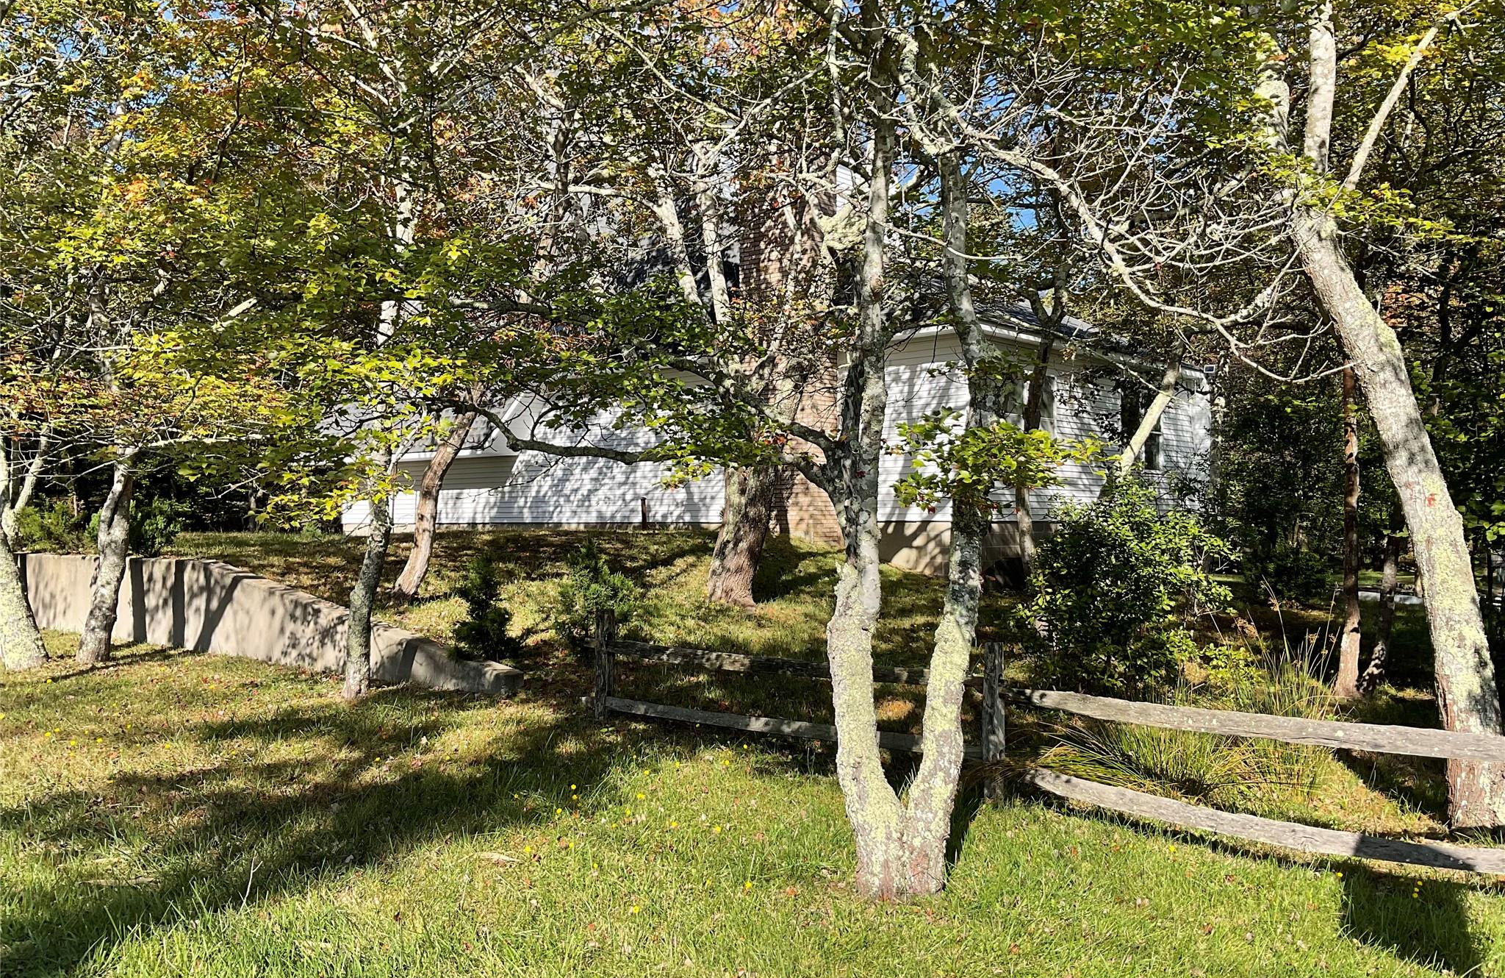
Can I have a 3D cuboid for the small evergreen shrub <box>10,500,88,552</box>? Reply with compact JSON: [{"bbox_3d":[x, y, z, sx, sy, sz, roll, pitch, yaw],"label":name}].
[{"bbox_3d":[-10.772,0.567,19.300,1.171,0.781,1.100,0,-2,0],"label":"small evergreen shrub"}]

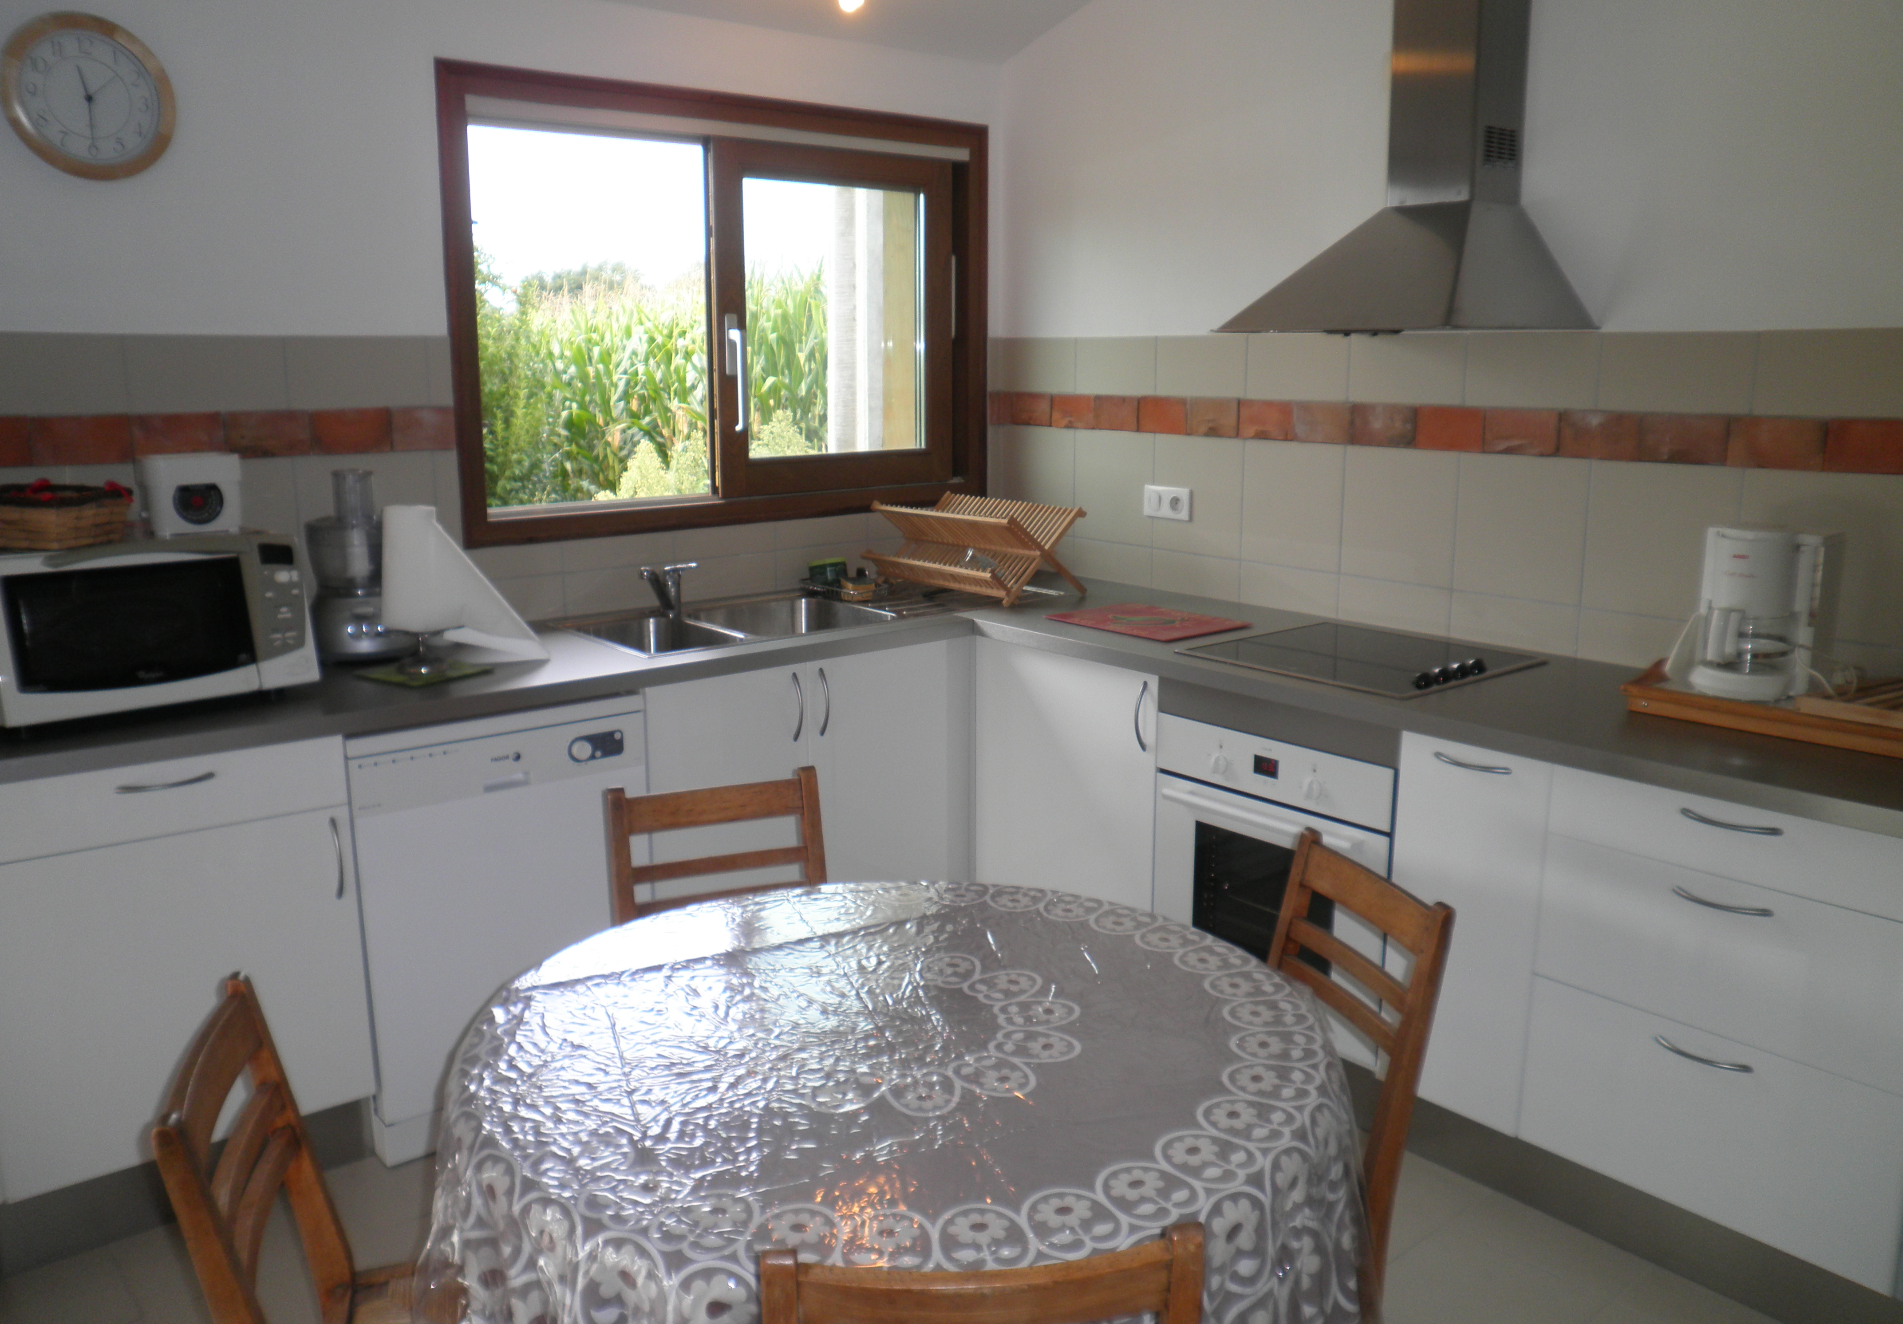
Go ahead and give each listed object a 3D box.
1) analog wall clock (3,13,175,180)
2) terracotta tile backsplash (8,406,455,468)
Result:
[{"bbox_3d":[-1.615,-1.062,2.688,0.298,0.302,0.040,-10,15,-39],"label":"analog wall clock"},{"bbox_3d":[-1.461,-0.475,2.981,0.886,0.095,0.020,-10,15,-39],"label":"terracotta tile backsplash"}]

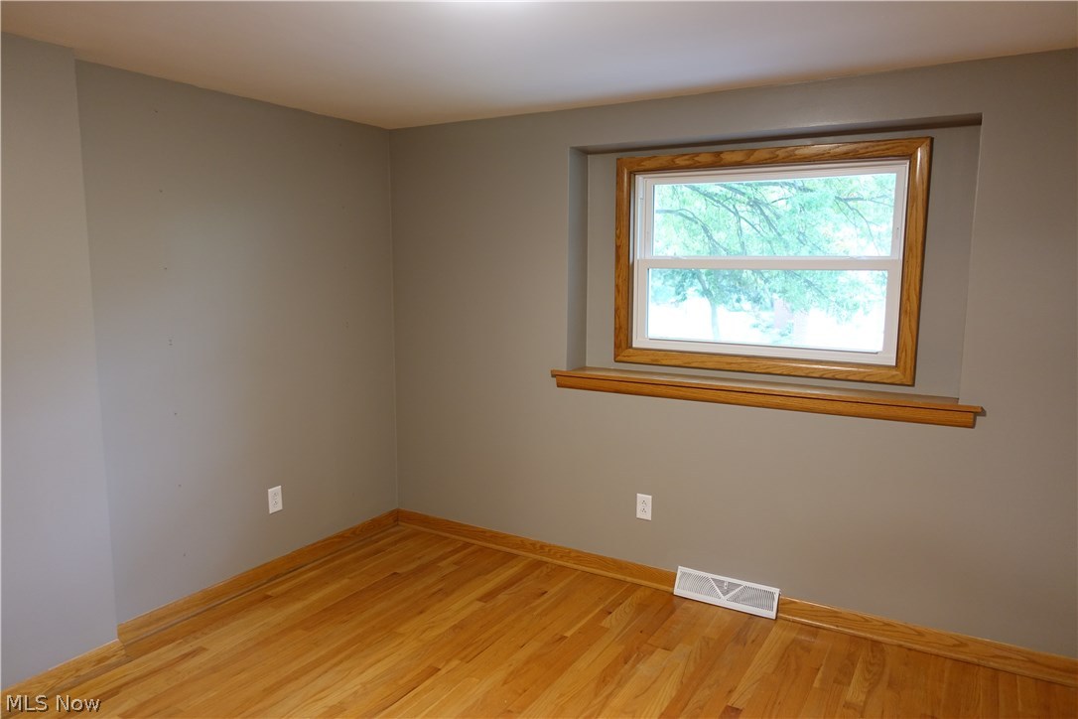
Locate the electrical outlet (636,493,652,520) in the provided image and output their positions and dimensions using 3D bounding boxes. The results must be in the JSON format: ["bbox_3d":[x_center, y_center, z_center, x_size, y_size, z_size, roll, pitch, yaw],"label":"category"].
[{"bbox_3d":[0.496,0.698,3.390,0.074,0.119,0.008,5,8,30],"label":"electrical outlet"}]

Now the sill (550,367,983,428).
[{"bbox_3d":[0.884,0.147,3.168,1.799,0.084,0.179,5,8,30],"label":"sill"}]

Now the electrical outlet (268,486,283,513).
[{"bbox_3d":[-1.244,0.666,3.404,0.008,0.118,0.073,5,8,30],"label":"electrical outlet"}]

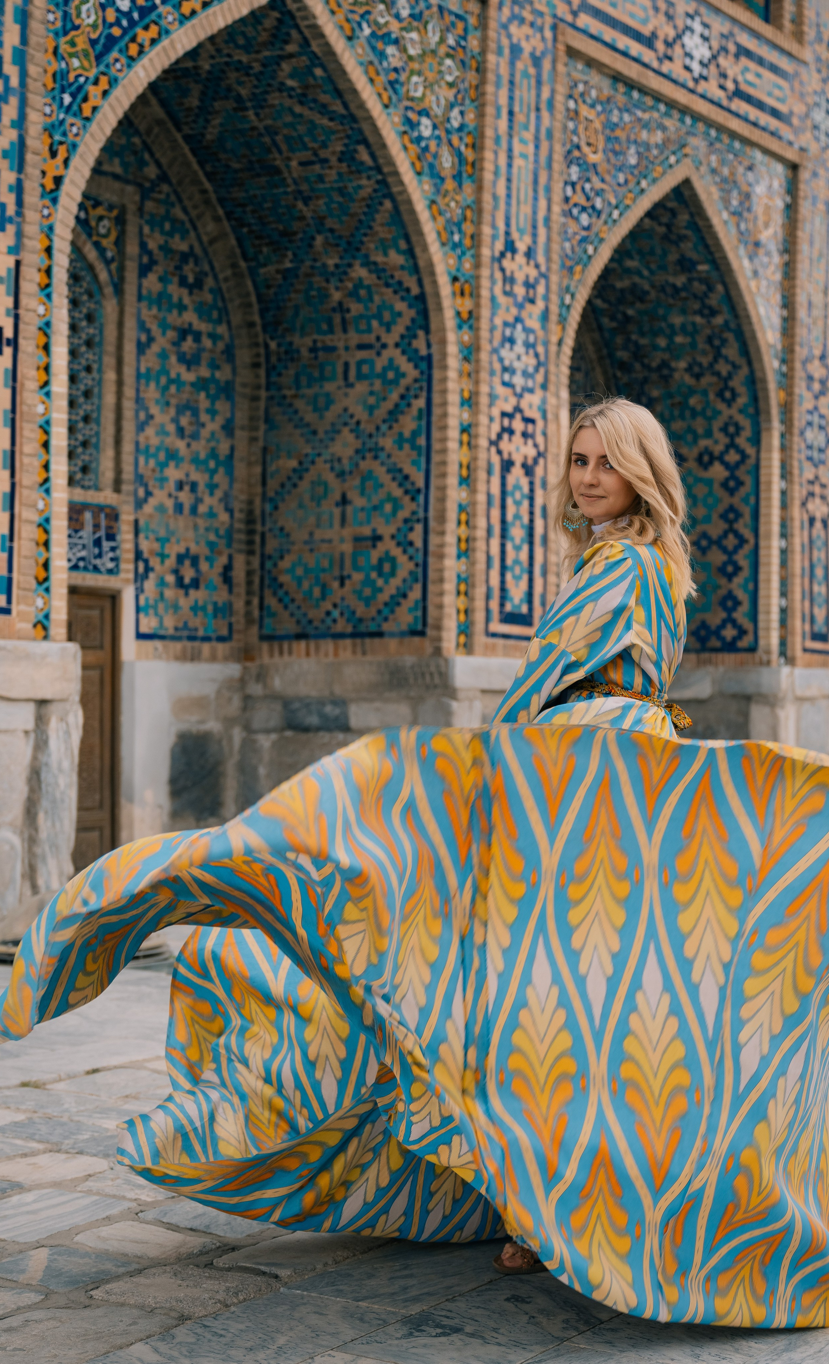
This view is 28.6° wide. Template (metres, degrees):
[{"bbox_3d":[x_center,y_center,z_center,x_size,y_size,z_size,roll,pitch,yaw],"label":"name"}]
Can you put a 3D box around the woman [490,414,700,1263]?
[{"bbox_3d":[0.340,0.284,3.150,0.440,1.670,0.480,1,0,15],"label":"woman"}]

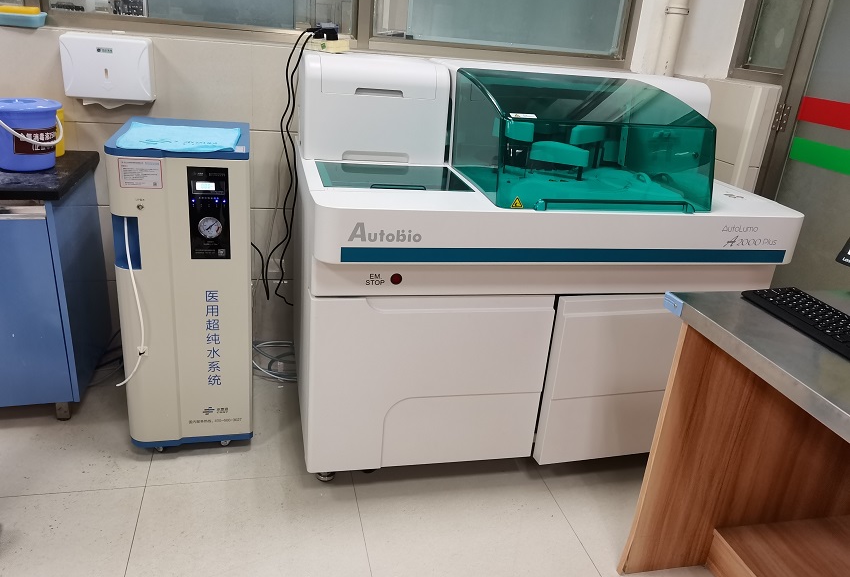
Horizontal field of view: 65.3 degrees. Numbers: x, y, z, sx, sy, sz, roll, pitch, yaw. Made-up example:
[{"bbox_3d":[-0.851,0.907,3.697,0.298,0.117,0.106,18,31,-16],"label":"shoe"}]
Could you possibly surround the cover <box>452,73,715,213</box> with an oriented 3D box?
[{"bbox_3d":[0.468,-0.461,2.019,0.660,0.315,0.550,-1,23,-15],"label":"cover"}]

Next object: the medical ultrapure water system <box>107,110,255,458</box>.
[{"bbox_3d":[-0.745,-0.012,2.126,0.357,0.960,0.490,-1,23,-15],"label":"medical ultrapure water system"}]

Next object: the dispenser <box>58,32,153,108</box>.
[{"bbox_3d":[-1.060,-0.743,2.231,0.271,0.202,0.097,0,22,-14],"label":"dispenser"}]

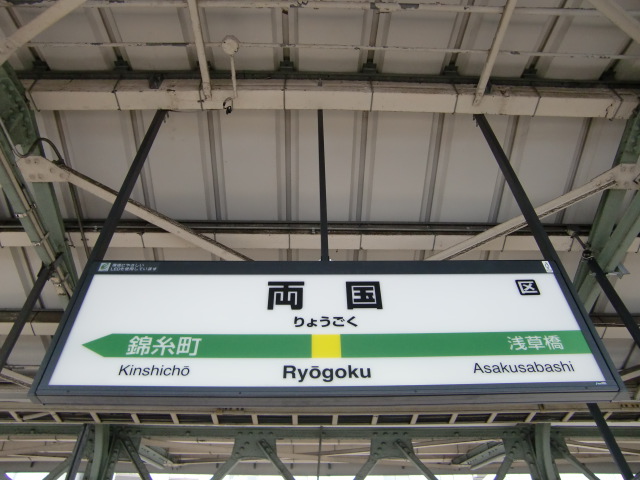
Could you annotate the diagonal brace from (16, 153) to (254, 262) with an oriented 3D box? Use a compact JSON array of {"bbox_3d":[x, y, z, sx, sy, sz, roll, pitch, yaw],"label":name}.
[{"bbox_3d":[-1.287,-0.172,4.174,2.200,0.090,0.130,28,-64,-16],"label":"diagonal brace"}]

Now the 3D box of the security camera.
[{"bbox_3d":[-0.640,-0.931,3.584,0.075,0.140,0.080,0,-48,-1],"label":"security camera"}]

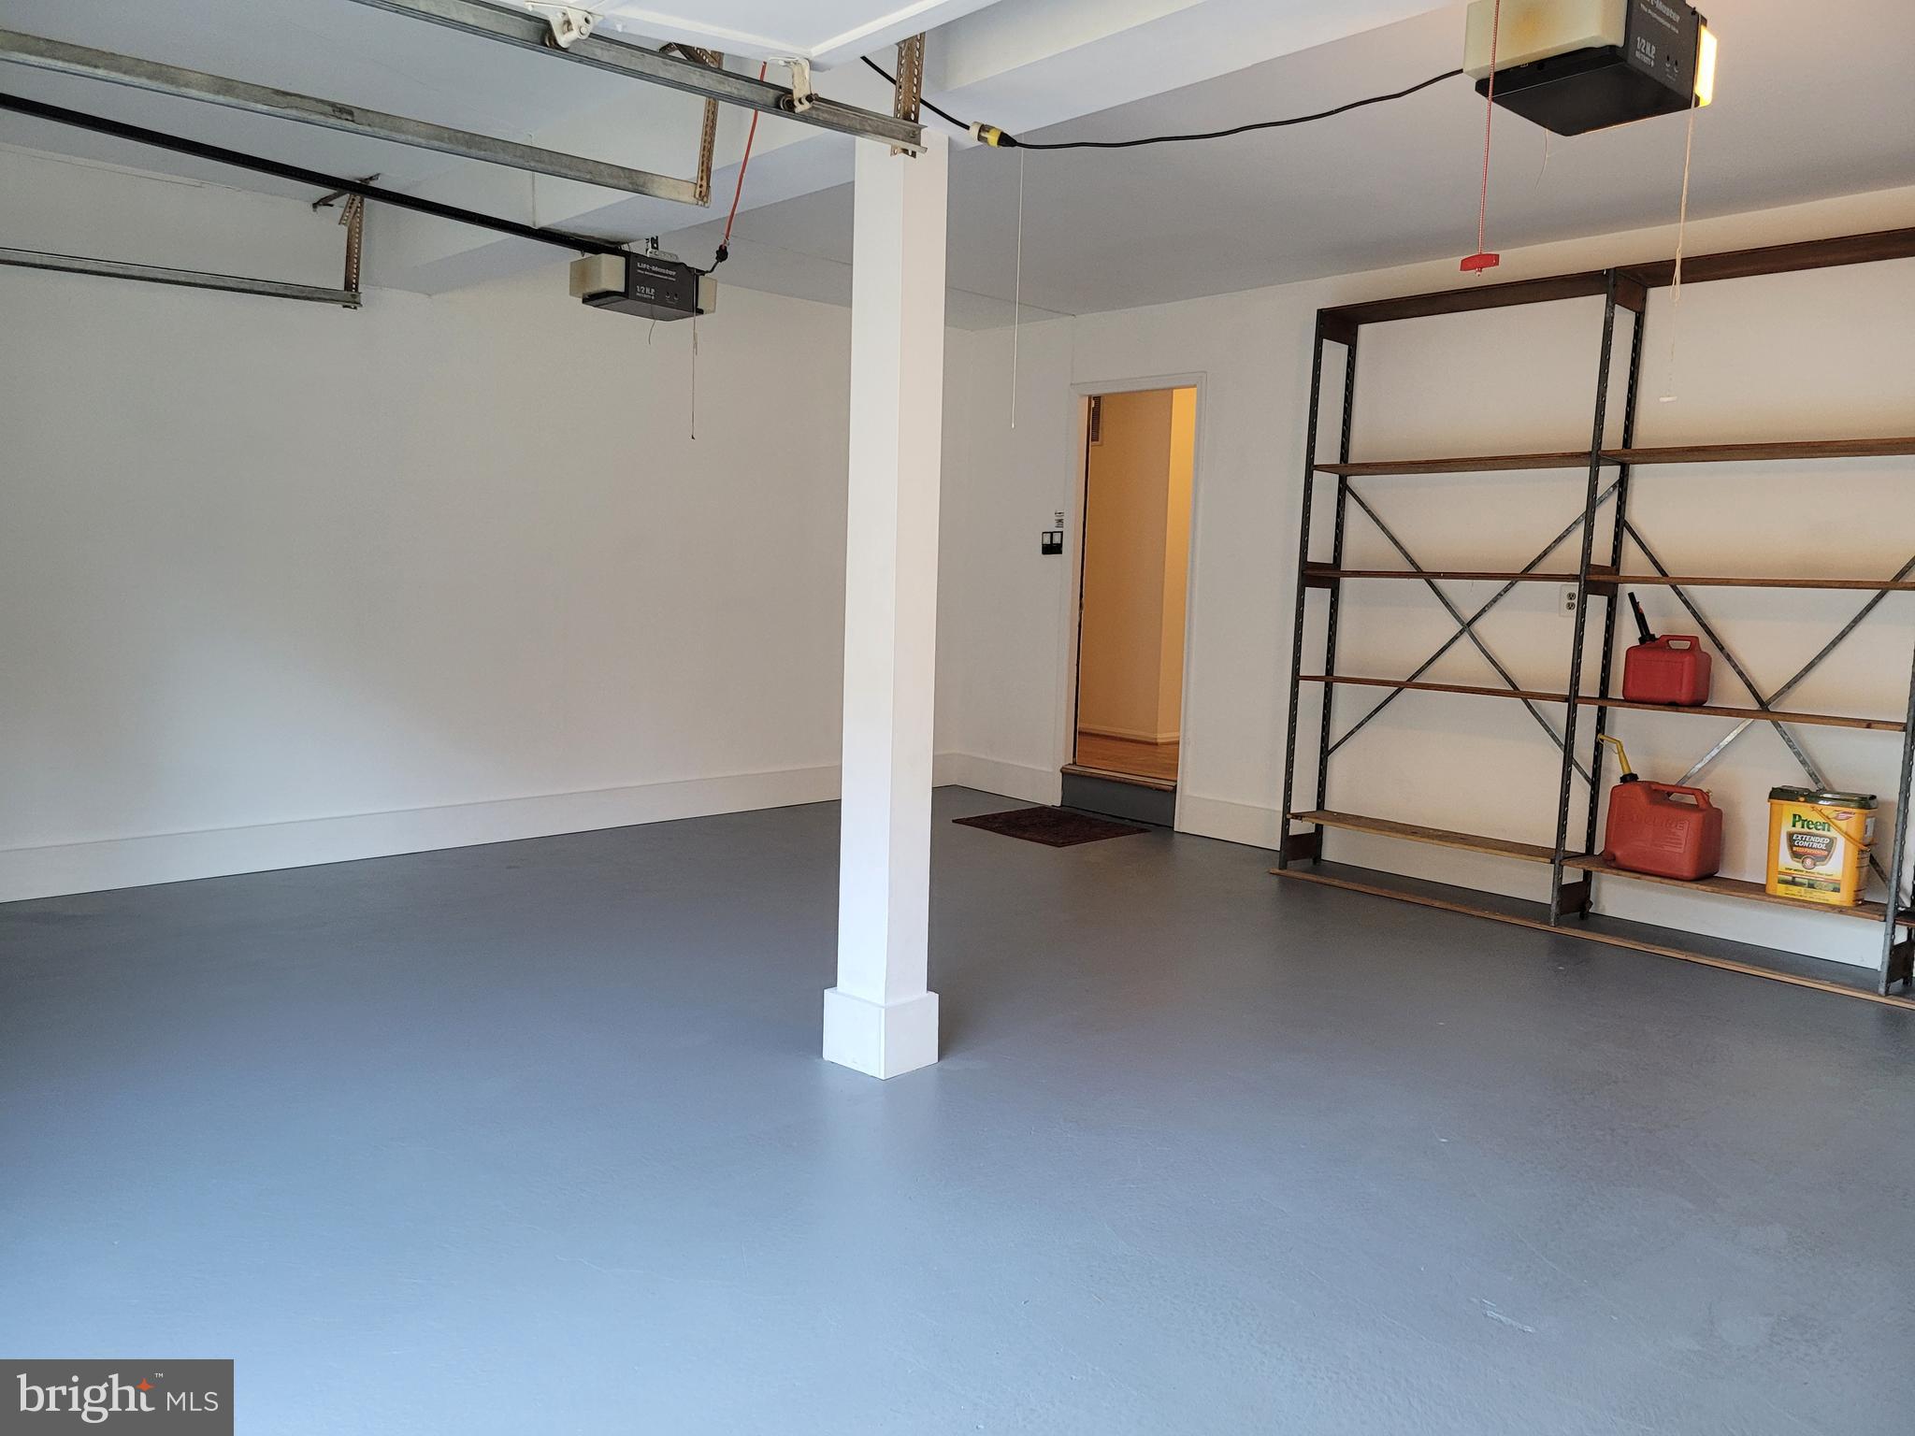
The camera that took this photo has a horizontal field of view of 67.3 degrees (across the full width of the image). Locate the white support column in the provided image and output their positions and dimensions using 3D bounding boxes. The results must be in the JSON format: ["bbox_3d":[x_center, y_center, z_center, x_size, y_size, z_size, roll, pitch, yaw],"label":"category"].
[{"bbox_3d":[-0.173,-0.274,3.807,0.232,2.436,0.211,7,9,42],"label":"white support column"}]

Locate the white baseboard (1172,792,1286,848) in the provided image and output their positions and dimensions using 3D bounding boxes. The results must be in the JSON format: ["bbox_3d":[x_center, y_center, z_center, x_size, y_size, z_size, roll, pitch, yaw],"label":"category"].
[{"bbox_3d":[1.360,0.516,7.139,0.022,0.200,0.620,-4,9,-42],"label":"white baseboard"}]

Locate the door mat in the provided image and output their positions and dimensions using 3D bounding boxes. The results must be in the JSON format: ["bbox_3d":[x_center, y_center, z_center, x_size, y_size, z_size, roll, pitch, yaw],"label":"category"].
[{"bbox_3d":[0.485,0.552,7.429,0.720,0.015,0.815,-4,9,-42],"label":"door mat"}]

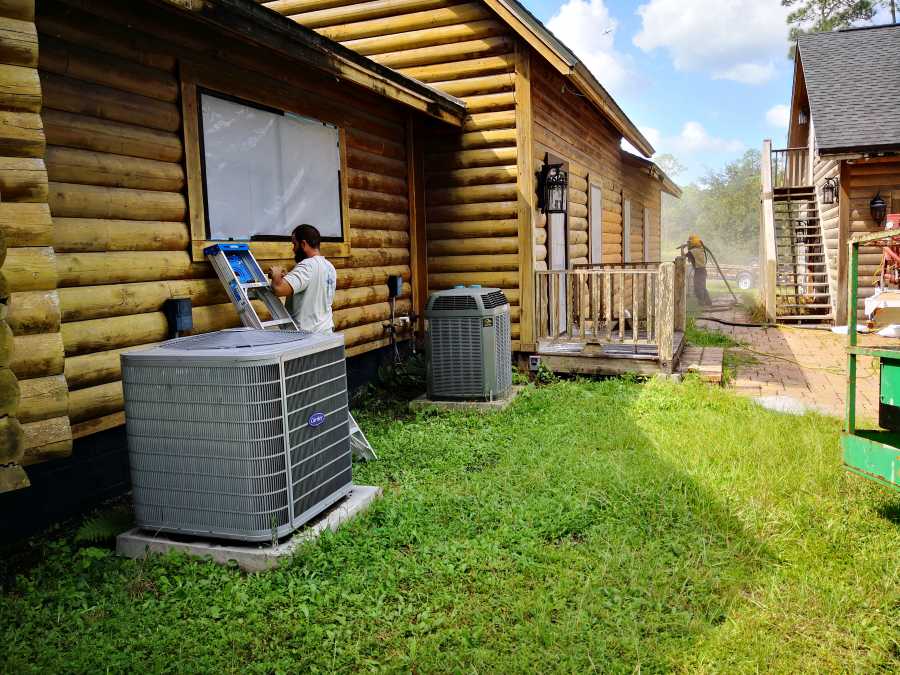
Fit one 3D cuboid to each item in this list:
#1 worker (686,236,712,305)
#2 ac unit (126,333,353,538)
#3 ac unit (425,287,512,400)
[{"bbox_3d":[6.075,-1.633,17.077,0.620,1.737,0.520,2,7,28],"label":"worker"},{"bbox_3d":[-1.086,0.463,3.723,0.889,0.857,0.889,0,7,20],"label":"ac unit"},{"bbox_3d":[0.186,0.049,6.724,0.688,0.984,0.666,1,7,21],"label":"ac unit"}]

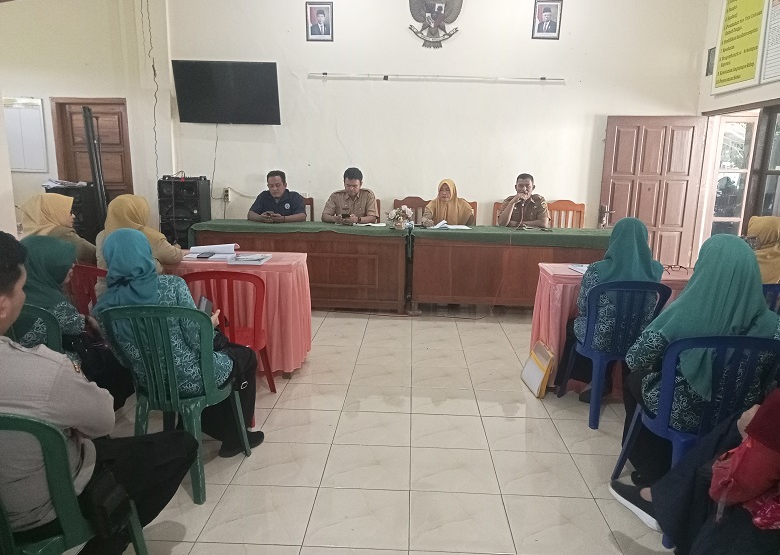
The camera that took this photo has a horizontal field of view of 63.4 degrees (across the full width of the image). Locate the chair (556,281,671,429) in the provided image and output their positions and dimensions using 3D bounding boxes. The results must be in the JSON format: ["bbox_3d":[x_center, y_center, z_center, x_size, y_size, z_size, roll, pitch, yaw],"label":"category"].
[{"bbox_3d":[1.260,0.387,3.628,0.470,0.835,0.540,1,10,-2],"label":"chair"}]

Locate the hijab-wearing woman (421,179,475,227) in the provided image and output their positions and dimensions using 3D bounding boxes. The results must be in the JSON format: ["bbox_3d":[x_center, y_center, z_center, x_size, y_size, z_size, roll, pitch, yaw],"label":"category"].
[{"bbox_3d":[0.608,-0.409,6.735,0.540,1.265,0.680,2,10,2],"label":"hijab-wearing woman"}]

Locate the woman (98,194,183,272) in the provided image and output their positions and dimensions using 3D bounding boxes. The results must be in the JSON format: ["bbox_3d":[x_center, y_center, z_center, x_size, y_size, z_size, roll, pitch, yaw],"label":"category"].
[{"bbox_3d":[-1.489,0.104,3.857,0.540,1.200,0.720,6,11,24],"label":"woman"}]

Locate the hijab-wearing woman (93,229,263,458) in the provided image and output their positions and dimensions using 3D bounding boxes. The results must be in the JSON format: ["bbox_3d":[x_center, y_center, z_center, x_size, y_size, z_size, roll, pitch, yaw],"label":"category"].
[{"bbox_3d":[-0.860,0.325,2.855,0.540,1.130,0.740,5,11,20],"label":"hijab-wearing woman"}]

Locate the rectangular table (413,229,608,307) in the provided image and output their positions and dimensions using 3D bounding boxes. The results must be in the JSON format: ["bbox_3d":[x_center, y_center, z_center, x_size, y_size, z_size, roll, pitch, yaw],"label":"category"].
[{"bbox_3d":[1.237,-0.069,6.359,2.000,0.790,0.660,2,10,2],"label":"rectangular table"}]

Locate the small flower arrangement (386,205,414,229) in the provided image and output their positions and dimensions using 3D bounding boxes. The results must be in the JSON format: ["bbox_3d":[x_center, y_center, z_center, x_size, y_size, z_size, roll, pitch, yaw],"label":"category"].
[{"bbox_3d":[0.104,-0.585,6.194,0.260,0.240,0.220,2,10,2],"label":"small flower arrangement"}]

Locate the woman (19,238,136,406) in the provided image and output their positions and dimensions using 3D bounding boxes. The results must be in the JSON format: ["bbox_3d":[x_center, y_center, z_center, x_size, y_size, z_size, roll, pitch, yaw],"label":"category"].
[{"bbox_3d":[-1.546,0.316,3.035,0.500,1.060,0.740,6,11,24],"label":"woman"}]

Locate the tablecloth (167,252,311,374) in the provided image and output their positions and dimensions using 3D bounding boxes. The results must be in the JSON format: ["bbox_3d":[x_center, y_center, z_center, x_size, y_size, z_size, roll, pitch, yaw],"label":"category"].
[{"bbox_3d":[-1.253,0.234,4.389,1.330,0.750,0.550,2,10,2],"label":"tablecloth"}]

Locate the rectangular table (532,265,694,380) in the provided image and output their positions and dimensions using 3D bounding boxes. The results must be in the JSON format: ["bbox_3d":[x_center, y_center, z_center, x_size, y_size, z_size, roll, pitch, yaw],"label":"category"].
[{"bbox_3d":[1.682,0.321,4.256,1.370,0.750,0.550,2,10,2],"label":"rectangular table"}]

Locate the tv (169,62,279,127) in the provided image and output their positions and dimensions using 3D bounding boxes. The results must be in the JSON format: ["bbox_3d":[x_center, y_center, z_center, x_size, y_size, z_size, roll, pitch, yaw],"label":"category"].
[{"bbox_3d":[-1.765,-2.010,6.861,1.130,0.650,0.080,2,23,2],"label":"tv"}]

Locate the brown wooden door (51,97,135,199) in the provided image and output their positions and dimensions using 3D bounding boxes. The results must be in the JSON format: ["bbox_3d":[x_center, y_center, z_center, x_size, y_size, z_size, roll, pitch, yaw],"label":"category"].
[{"bbox_3d":[-3.544,-1.065,7.573,0.880,2.090,0.120,2,10,2],"label":"brown wooden door"}]

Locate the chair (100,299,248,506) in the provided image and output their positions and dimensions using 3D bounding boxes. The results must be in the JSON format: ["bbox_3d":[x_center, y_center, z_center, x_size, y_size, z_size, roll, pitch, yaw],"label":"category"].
[{"bbox_3d":[-0.904,0.488,2.776,0.480,0.845,0.530,3,10,8],"label":"chair"}]

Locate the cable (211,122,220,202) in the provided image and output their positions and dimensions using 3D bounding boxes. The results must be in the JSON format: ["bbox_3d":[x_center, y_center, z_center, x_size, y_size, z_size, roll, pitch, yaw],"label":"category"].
[{"bbox_3d":[-2.025,-1.333,7.293,0.100,0.850,0.030,2,10,2],"label":"cable"}]

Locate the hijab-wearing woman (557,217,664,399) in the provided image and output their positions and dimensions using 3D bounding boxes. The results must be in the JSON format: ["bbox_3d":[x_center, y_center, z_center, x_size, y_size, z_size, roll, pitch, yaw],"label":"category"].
[{"bbox_3d":[1.293,0.207,3.727,0.500,1.150,0.650,1,10,-2],"label":"hijab-wearing woman"}]

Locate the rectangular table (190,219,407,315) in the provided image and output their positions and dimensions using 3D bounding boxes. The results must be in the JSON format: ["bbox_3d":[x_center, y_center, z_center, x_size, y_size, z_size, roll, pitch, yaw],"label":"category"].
[{"bbox_3d":[-0.880,-0.131,6.454,2.080,0.790,0.660,2,10,2],"label":"rectangular table"}]

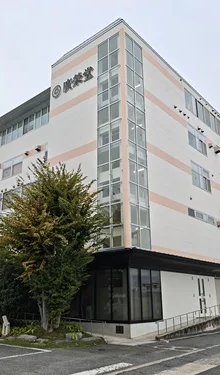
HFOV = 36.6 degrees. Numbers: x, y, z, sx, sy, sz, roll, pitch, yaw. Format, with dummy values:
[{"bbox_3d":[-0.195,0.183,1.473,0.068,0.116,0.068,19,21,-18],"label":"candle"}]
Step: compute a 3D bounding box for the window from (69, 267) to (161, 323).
[{"bbox_3d":[0.233,5.675,17.542,4.110,2.429,2.737,-16,-24,38],"label":"window"}]

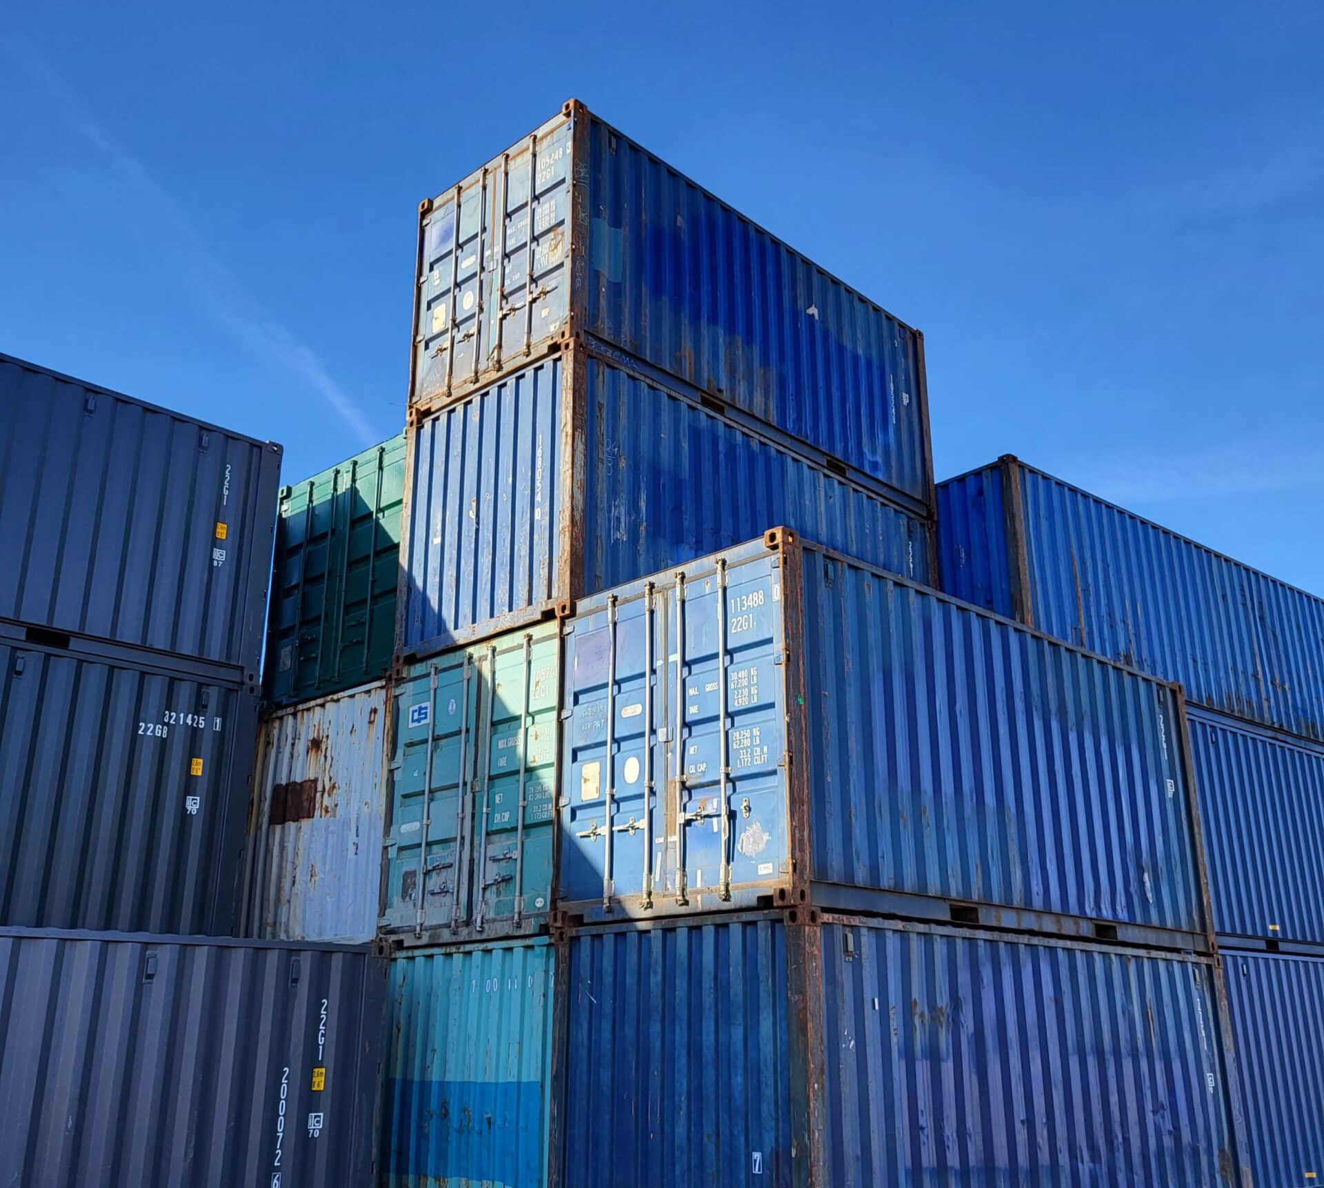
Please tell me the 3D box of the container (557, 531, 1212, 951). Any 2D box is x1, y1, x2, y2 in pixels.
[{"bbox_3d":[2.179,1.738,11.681,6.058,2.591,2.438,18,-26,-41],"label":"container"}]

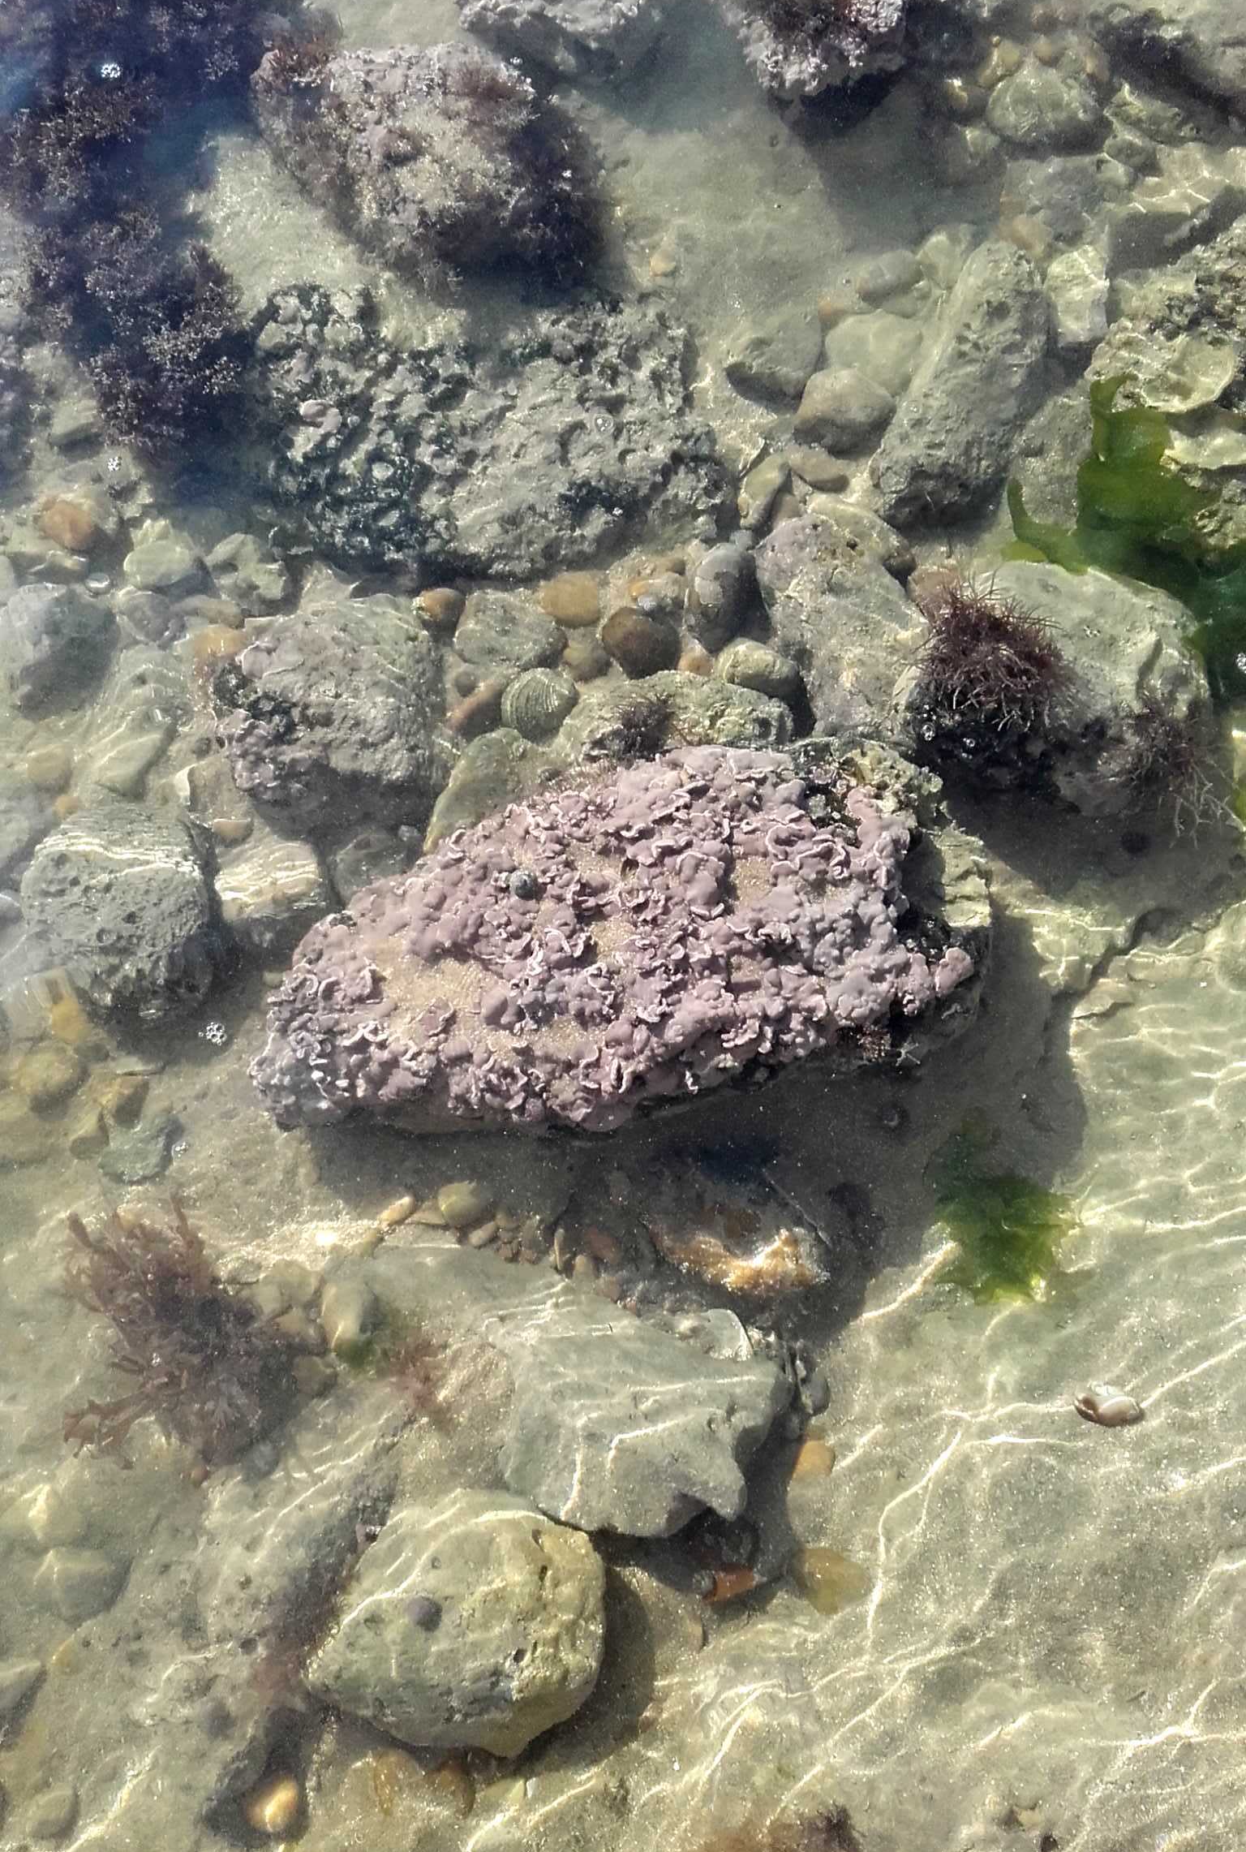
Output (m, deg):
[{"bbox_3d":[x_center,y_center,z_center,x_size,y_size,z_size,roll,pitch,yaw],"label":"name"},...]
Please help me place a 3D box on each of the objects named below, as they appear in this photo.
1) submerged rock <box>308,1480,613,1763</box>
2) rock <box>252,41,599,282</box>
[{"bbox_3d":[-0.087,0.379,0.945,0.148,0.066,0.117,-12,67,-5],"label":"submerged rock"},{"bbox_3d":[-0.152,-0.604,1.357,0.262,0.110,0.145,25,68,11],"label":"rock"}]

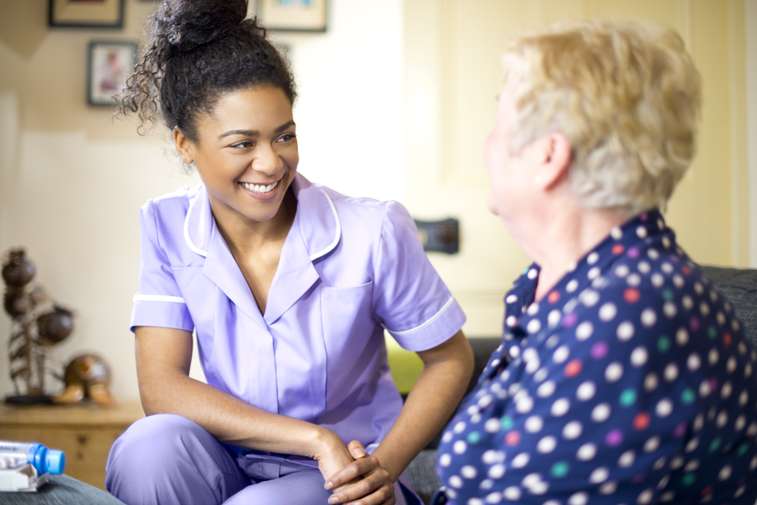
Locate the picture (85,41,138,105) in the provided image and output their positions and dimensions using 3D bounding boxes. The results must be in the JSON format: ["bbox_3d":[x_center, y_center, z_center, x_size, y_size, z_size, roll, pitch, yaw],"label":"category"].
[{"bbox_3d":[-0.710,-0.476,2.800,0.135,0.177,0.020,1,-3,-1],"label":"picture"}]

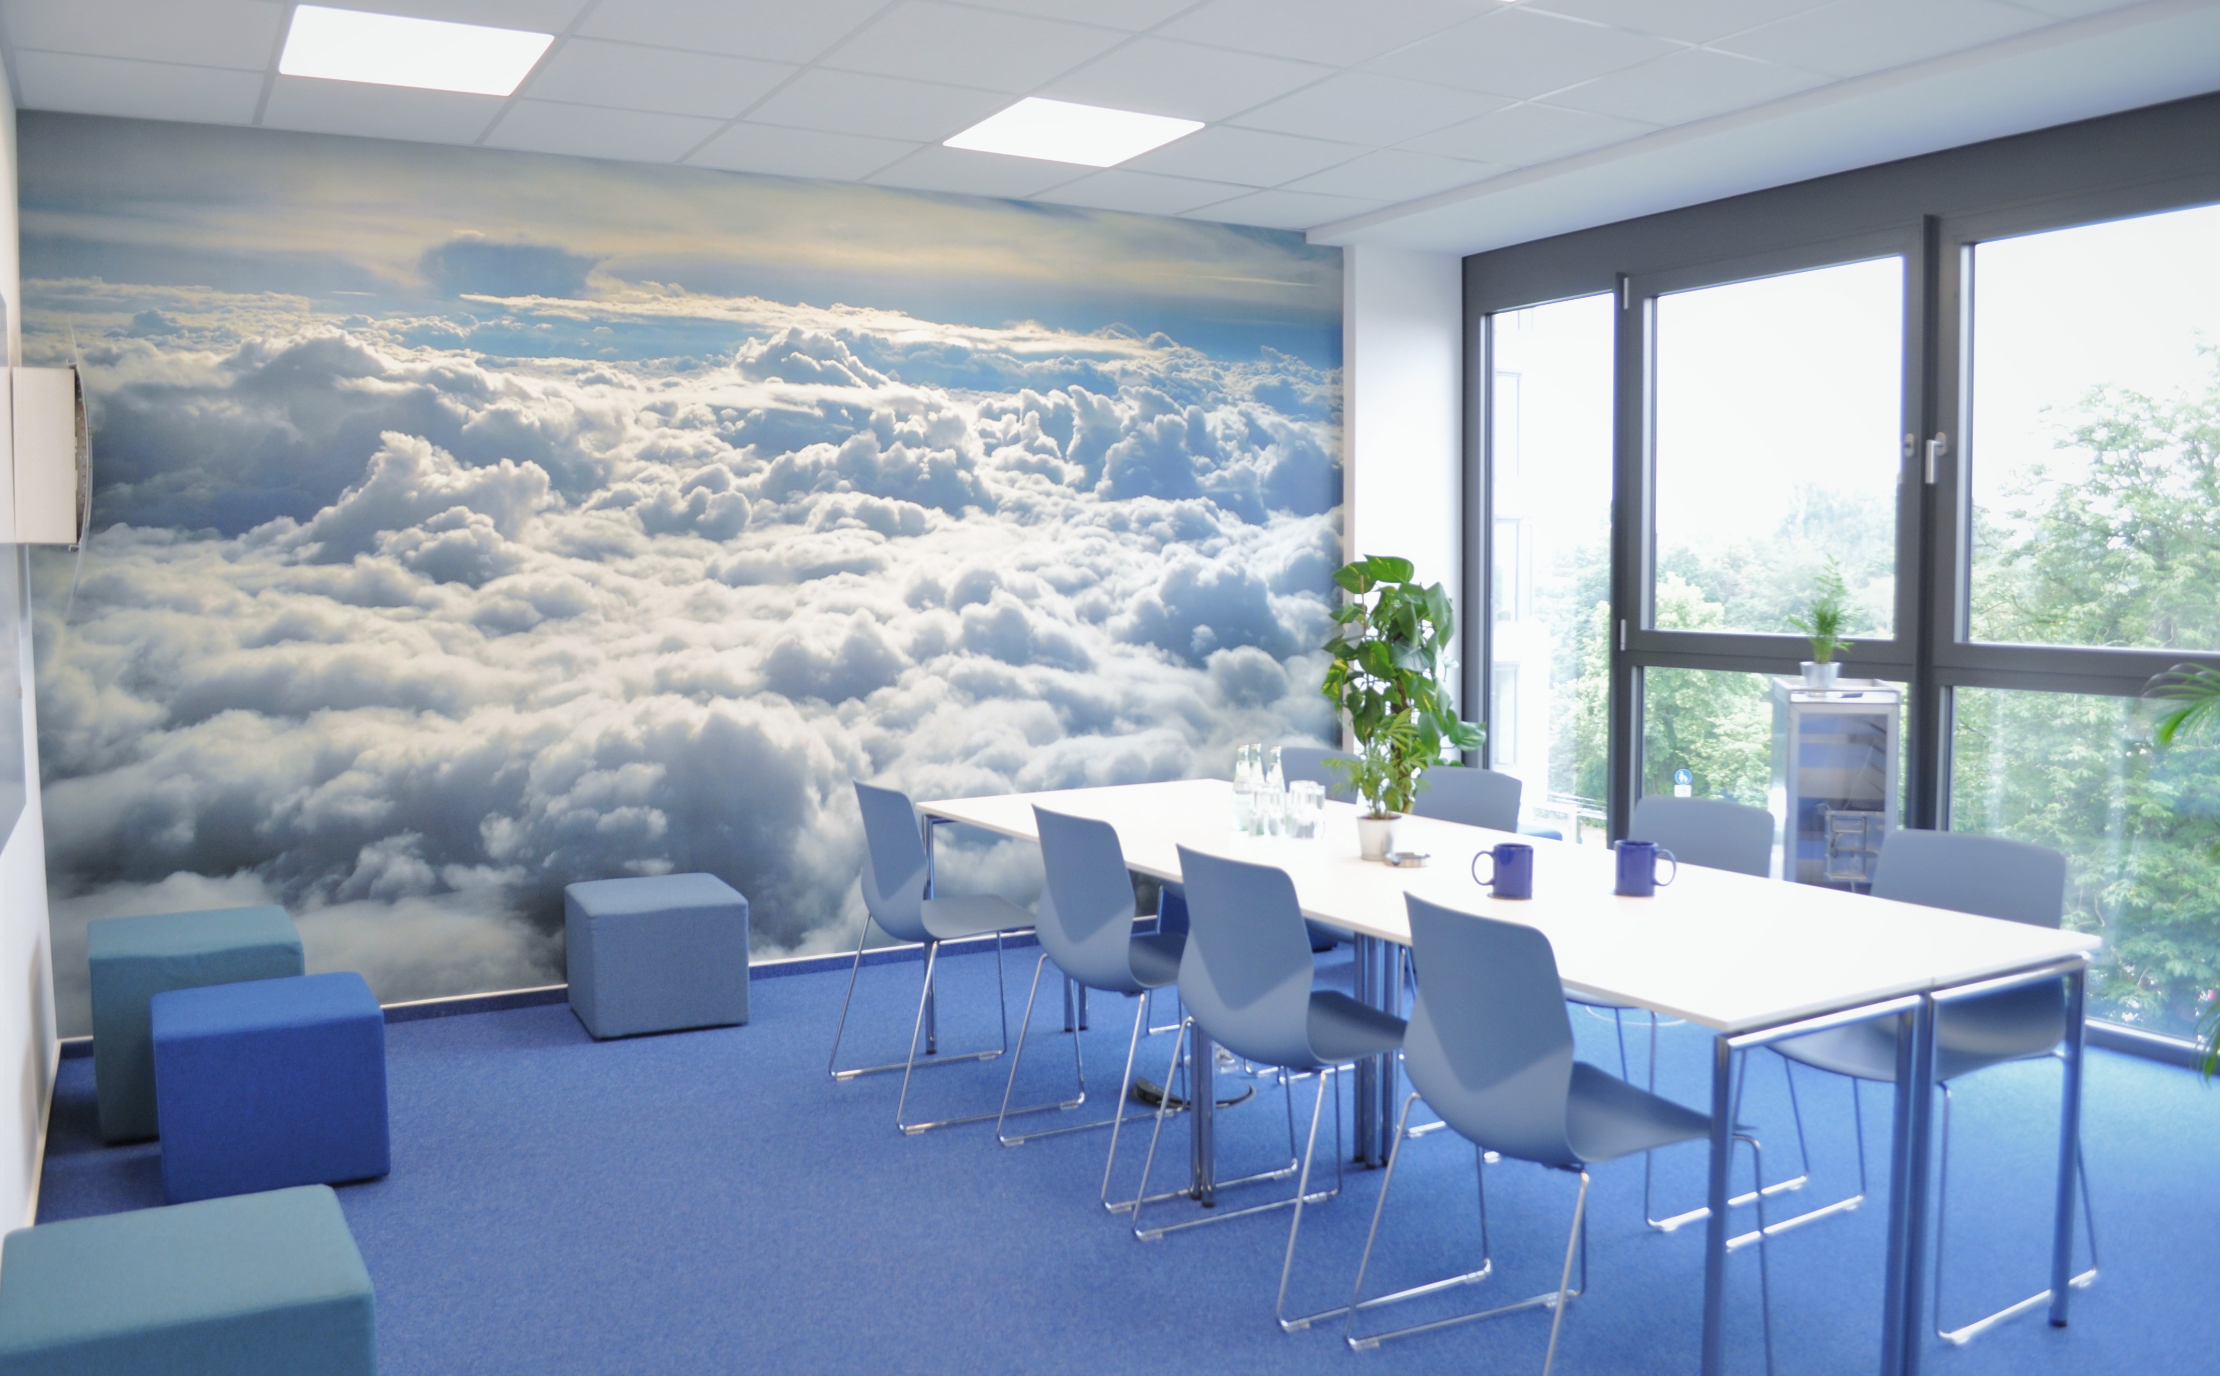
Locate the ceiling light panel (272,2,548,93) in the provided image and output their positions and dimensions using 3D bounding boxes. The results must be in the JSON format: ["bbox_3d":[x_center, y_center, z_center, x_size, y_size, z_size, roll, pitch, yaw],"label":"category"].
[{"bbox_3d":[-1.719,-1.586,4.101,0.610,0.040,0.610,-3,5,-29],"label":"ceiling light panel"}]

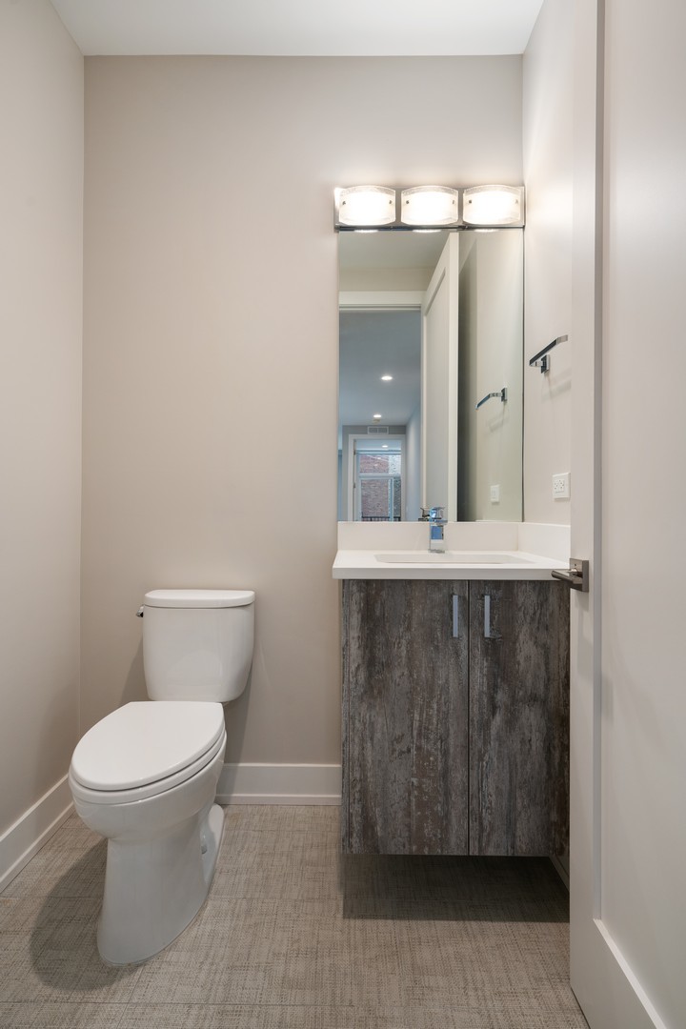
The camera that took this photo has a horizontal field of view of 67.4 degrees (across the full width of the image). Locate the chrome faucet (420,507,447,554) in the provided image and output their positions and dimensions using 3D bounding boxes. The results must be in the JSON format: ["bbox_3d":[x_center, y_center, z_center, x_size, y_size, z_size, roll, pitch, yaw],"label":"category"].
[{"bbox_3d":[0.321,0.051,1.721,0.050,0.153,0.150,0,1,1],"label":"chrome faucet"}]

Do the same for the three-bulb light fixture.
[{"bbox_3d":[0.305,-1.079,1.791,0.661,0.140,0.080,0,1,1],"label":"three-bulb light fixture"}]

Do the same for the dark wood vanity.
[{"bbox_3d":[0.321,0.517,1.583,0.640,0.704,0.540,0,1,1],"label":"dark wood vanity"}]

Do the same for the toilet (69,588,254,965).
[{"bbox_3d":[-0.489,0.662,1.487,0.375,0.775,0.730,0,1,1],"label":"toilet"}]

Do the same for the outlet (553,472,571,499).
[{"bbox_3d":[0.635,-0.082,1.491,0.009,0.070,0.114,0,1,1],"label":"outlet"}]

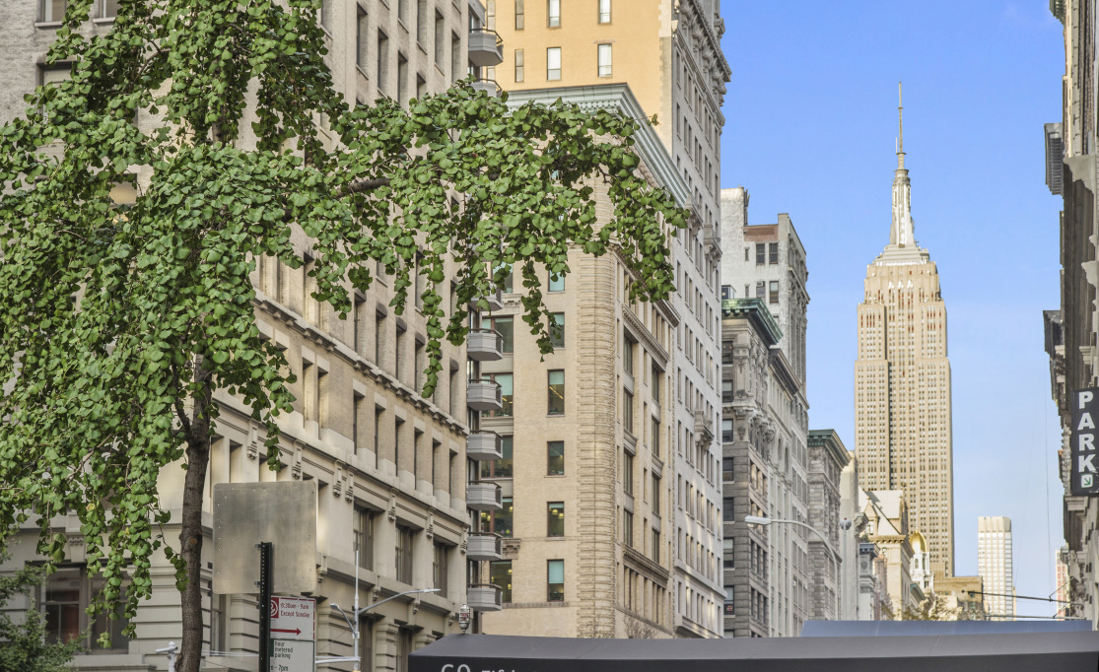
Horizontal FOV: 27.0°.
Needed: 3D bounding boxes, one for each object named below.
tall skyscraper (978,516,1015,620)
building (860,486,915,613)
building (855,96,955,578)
[{"bbox_3d":[320.860,215.262,1636.110,25.000,173.000,27.000,-2,-11,12],"label":"tall skyscraper"},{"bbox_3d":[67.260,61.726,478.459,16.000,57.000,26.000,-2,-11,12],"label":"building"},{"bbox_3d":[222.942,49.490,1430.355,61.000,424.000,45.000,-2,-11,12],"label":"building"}]

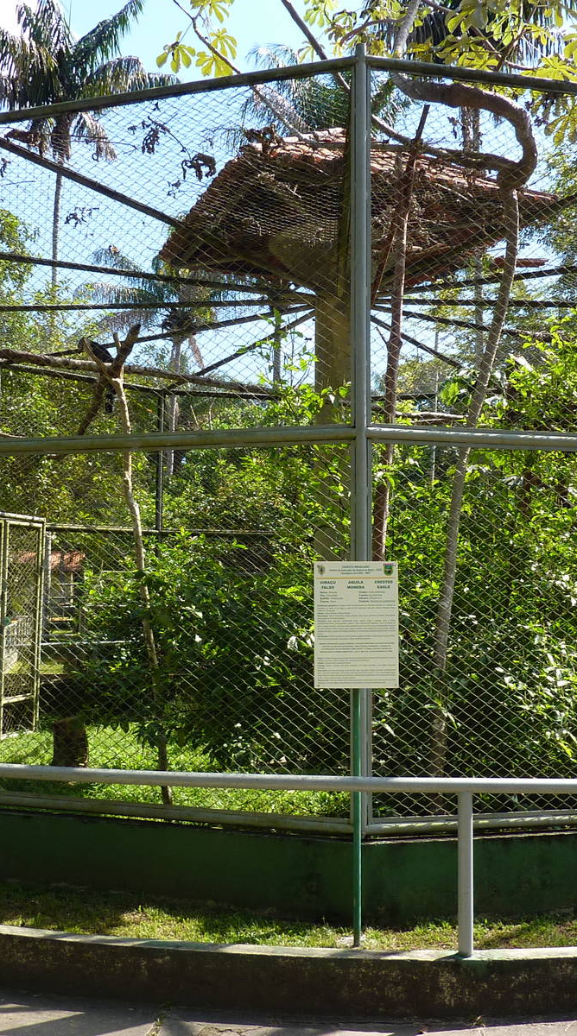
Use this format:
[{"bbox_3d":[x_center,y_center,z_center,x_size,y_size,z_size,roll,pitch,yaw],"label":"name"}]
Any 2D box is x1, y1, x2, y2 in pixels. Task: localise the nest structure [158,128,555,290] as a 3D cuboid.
[{"bbox_3d":[0.506,-2.980,9.648,2.852,1.633,2.852,2,-4,-21],"label":"nest structure"}]

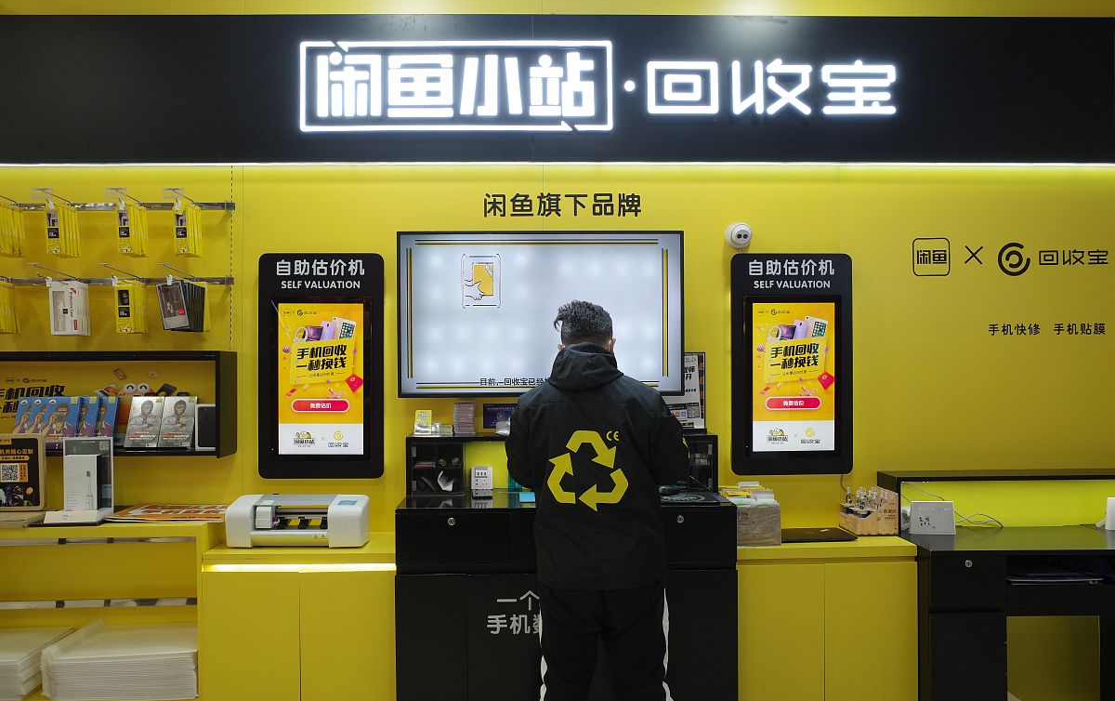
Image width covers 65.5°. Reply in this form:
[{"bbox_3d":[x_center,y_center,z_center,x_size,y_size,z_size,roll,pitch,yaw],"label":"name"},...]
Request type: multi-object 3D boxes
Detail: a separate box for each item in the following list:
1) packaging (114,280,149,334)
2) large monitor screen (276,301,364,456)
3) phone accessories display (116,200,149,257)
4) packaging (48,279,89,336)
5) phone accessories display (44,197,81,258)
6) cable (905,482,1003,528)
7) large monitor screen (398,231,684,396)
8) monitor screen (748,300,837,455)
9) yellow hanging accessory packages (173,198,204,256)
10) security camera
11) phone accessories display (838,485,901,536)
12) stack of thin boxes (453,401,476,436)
[{"bbox_3d":[-1.633,-0.161,3.328,0.064,0.196,0.125,0,0,-2],"label":"packaging"},{"bbox_3d":[-0.937,0.112,3.455,0.345,0.602,0.050,0,0,-2],"label":"large monitor screen"},{"bbox_3d":[-1.632,-0.459,3.321,0.062,0.191,0.122,0,0,-2],"label":"phone accessories display"},{"bbox_3d":[-1.866,-0.157,3.325,0.108,0.198,0.090,0,0,-2],"label":"packaging"},{"bbox_3d":[-1.888,-0.459,3.317,0.060,0.205,0.150,0,-1,-2],"label":"phone accessories display"},{"bbox_3d":[1.580,0.624,3.475,0.370,0.165,0.130,0,-1,-2],"label":"cable"},{"bbox_3d":[-0.066,-0.143,3.477,1.137,0.656,0.070,0,-1,-2],"label":"large monitor screen"},{"bbox_3d":[0.949,0.107,3.515,0.345,0.602,0.050,0,0,-2],"label":"monitor screen"},{"bbox_3d":[-1.430,-0.463,3.344,0.062,0.191,0.118,0,0,-2],"label":"yellow hanging accessory packages"},{"bbox_3d":[0.744,-0.470,3.530,0.105,0.107,0.090,0,-1,-2],"label":"security camera"},{"bbox_3d":[1.248,0.637,3.477,0.165,0.175,0.190,0,-1,-2],"label":"phone accessories display"},{"bbox_3d":[-0.367,0.270,3.446,0.082,0.130,0.125,0,-1,-2],"label":"stack of thin boxes"}]

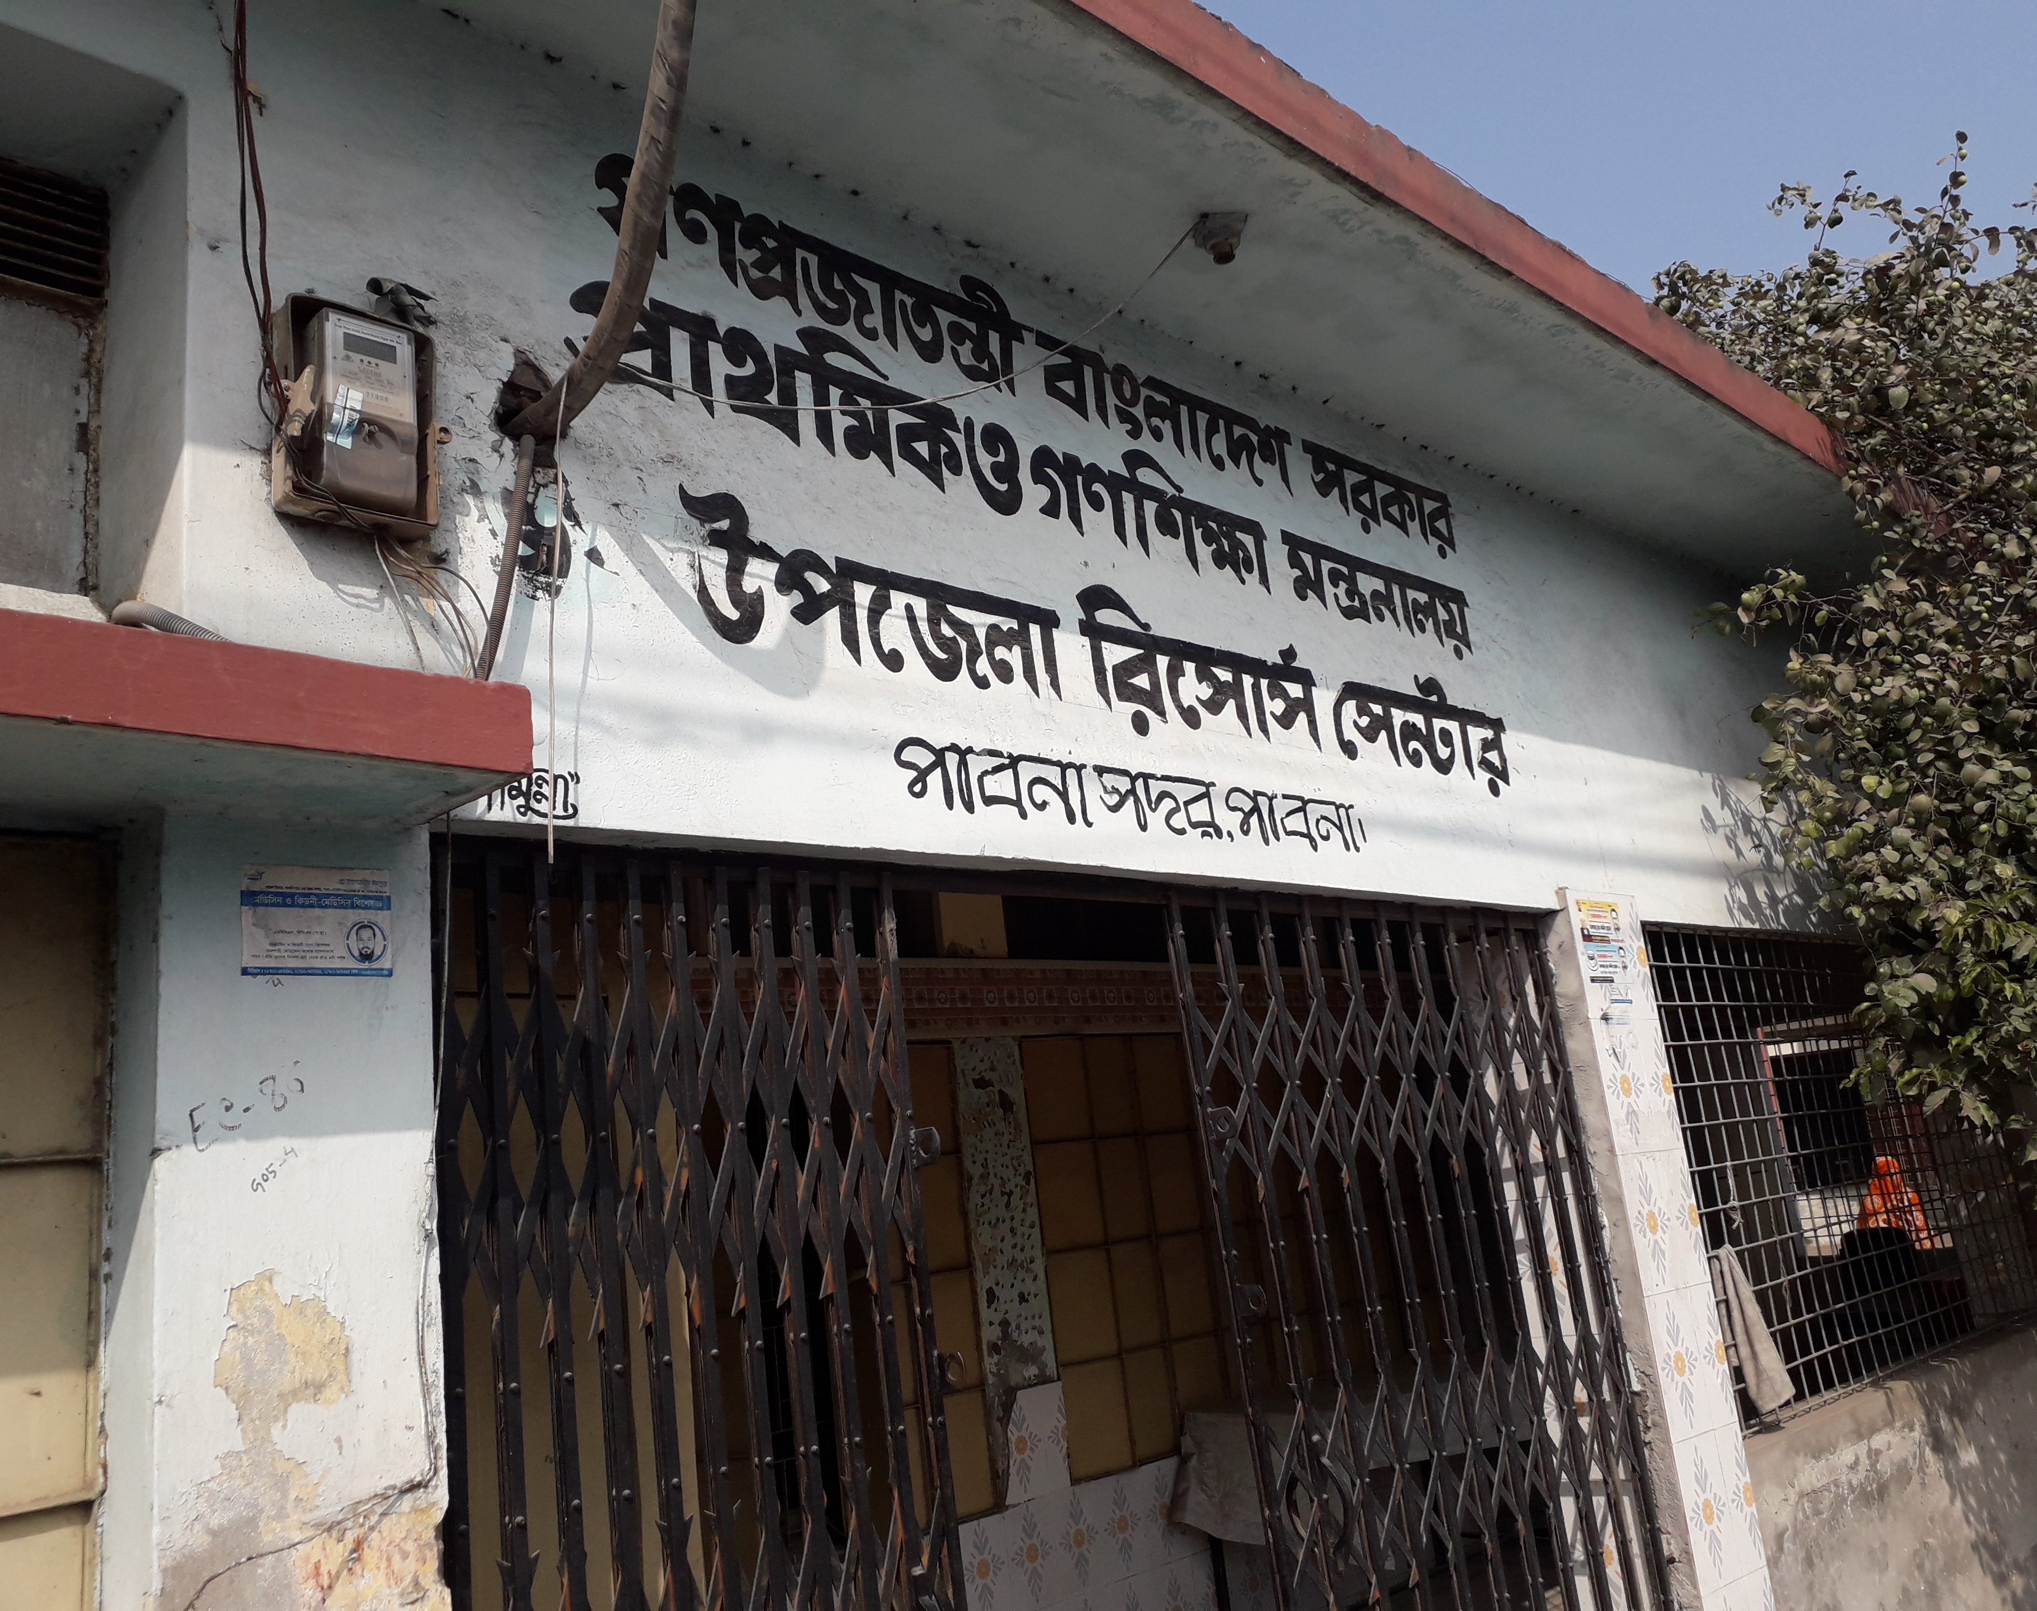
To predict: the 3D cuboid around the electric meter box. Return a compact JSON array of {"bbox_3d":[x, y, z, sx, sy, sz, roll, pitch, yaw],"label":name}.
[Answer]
[{"bbox_3d":[-0.774,-0.455,1.976,0.180,0.248,0.062,7,-19,-44],"label":"electric meter box"}]

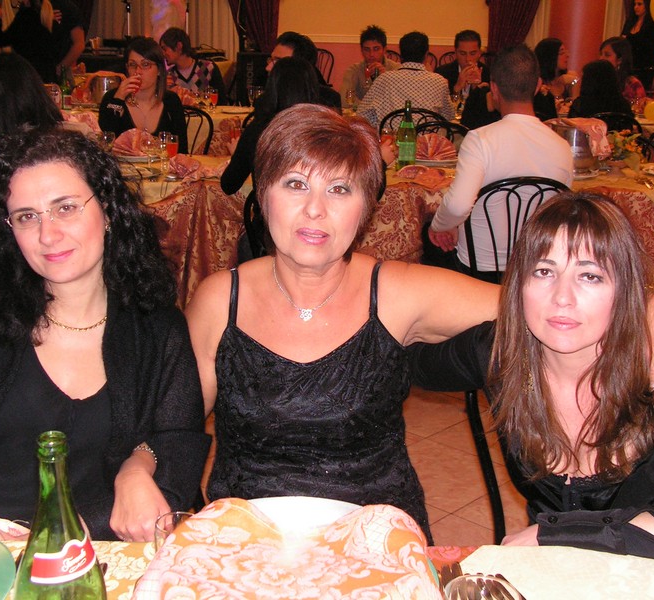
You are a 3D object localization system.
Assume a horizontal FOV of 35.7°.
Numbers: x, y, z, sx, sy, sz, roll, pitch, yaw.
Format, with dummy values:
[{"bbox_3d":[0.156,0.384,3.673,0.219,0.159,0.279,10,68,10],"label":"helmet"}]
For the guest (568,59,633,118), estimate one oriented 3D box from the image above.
[{"bbox_3d":[1.537,-0.814,5.925,0.450,1.170,0.720,2,16,5],"label":"guest"}]

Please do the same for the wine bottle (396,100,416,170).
[{"bbox_3d":[0.358,-0.737,4.550,0.085,0.304,0.085,2,16,0],"label":"wine bottle"}]

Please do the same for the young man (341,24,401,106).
[{"bbox_3d":[0.300,-1.239,7.095,0.520,1.320,0.720,2,16,6],"label":"young man"}]

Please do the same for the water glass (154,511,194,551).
[{"bbox_3d":[-0.188,0.325,1.288,0.061,0.095,0.061,1,16,0],"label":"water glass"}]

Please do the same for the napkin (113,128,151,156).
[{"bbox_3d":[-0.870,-0.708,4.571,0.195,0.122,0.090,2,16,0],"label":"napkin"}]

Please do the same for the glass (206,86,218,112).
[{"bbox_3d":[-0.745,-1.323,6.649,0.075,0.165,0.075,1,16,0],"label":"glass"}]

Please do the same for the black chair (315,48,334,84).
[{"bbox_3d":[-0.128,-2.702,12.982,0.420,0.900,0.480,2,16,6],"label":"black chair"}]

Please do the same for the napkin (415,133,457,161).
[{"bbox_3d":[0.498,-0.694,4.628,0.190,0.115,0.080,1,16,0],"label":"napkin"}]

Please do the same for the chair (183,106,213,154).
[{"bbox_3d":[-0.856,-0.730,6.138,0.420,0.890,0.480,2,16,0],"label":"chair"}]

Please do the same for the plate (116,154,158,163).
[{"bbox_3d":[-0.873,-0.641,4.609,0.250,0.030,0.250,1,16,0],"label":"plate"}]

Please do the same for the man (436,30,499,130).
[{"bbox_3d":[0.848,-0.990,6.300,0.550,1.290,0.750,1,16,0],"label":"man"}]

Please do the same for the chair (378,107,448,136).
[{"bbox_3d":[0.494,-0.653,5.814,0.420,0.900,0.500,2,16,4],"label":"chair"}]

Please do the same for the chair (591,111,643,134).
[{"bbox_3d":[1.631,-0.701,6.119,0.420,0.880,0.480,1,16,0],"label":"chair"}]

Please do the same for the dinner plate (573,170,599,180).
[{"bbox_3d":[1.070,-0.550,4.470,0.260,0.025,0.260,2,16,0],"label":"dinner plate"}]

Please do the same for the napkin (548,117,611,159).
[{"bbox_3d":[1.081,-0.699,4.373,0.280,0.160,0.190,1,16,0],"label":"napkin"}]

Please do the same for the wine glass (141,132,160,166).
[{"bbox_3d":[-0.779,-0.665,4.490,0.073,0.140,0.073,2,16,0],"label":"wine glass"}]

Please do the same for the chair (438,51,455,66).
[{"bbox_3d":[1.592,-2.627,12.782,0.420,0.900,0.480,2,16,6],"label":"chair"}]

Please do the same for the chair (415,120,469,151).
[{"bbox_3d":[0.538,-0.387,4.881,0.420,0.900,0.500,2,16,4],"label":"chair"}]

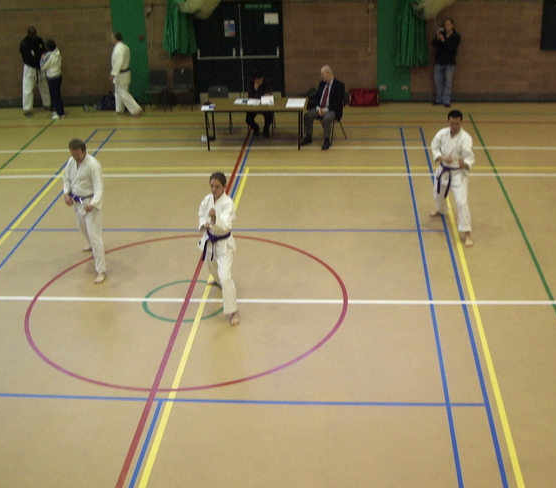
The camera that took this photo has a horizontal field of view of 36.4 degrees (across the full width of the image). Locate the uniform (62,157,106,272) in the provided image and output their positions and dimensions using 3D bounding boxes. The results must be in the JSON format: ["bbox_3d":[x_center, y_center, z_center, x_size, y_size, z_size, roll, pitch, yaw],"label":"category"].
[{"bbox_3d":[-2.351,-0.462,10.544,0.628,1.435,0.811,5,26,16],"label":"uniform"}]

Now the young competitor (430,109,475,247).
[{"bbox_3d":[2.306,-0.964,11.085,0.693,1.673,1.052,7,26,19],"label":"young competitor"}]

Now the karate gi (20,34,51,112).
[{"bbox_3d":[-4.865,-3.416,16.945,0.640,1.500,0.420,-17,29,-29],"label":"karate gi"}]

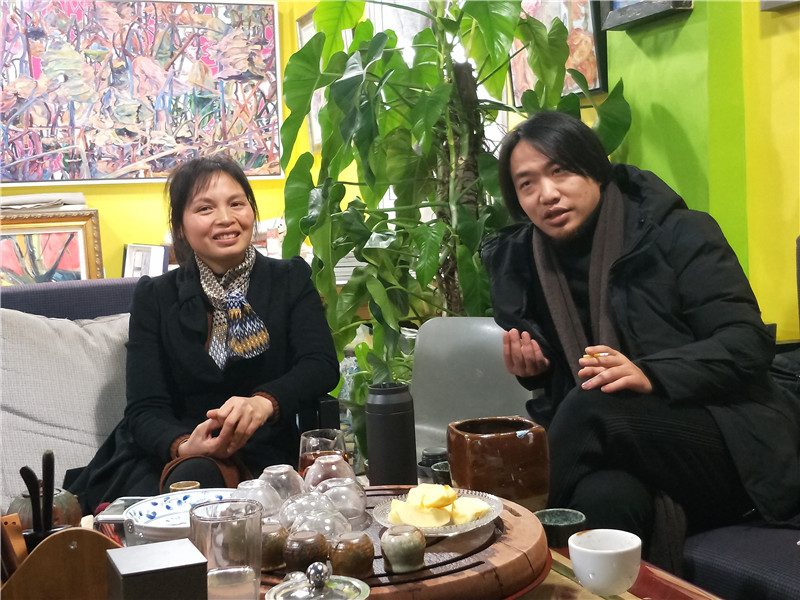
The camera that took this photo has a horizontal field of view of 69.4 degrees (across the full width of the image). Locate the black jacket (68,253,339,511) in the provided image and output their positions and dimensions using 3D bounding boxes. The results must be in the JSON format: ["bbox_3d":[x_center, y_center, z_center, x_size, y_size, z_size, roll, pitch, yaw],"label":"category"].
[{"bbox_3d":[-0.415,0.185,1.260,0.550,0.580,0.400,-2,-1,-10],"label":"black jacket"}]

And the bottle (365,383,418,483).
[{"bbox_3d":[-0.013,0.214,0.880,0.073,0.175,0.073,-2,-1,0],"label":"bottle"}]

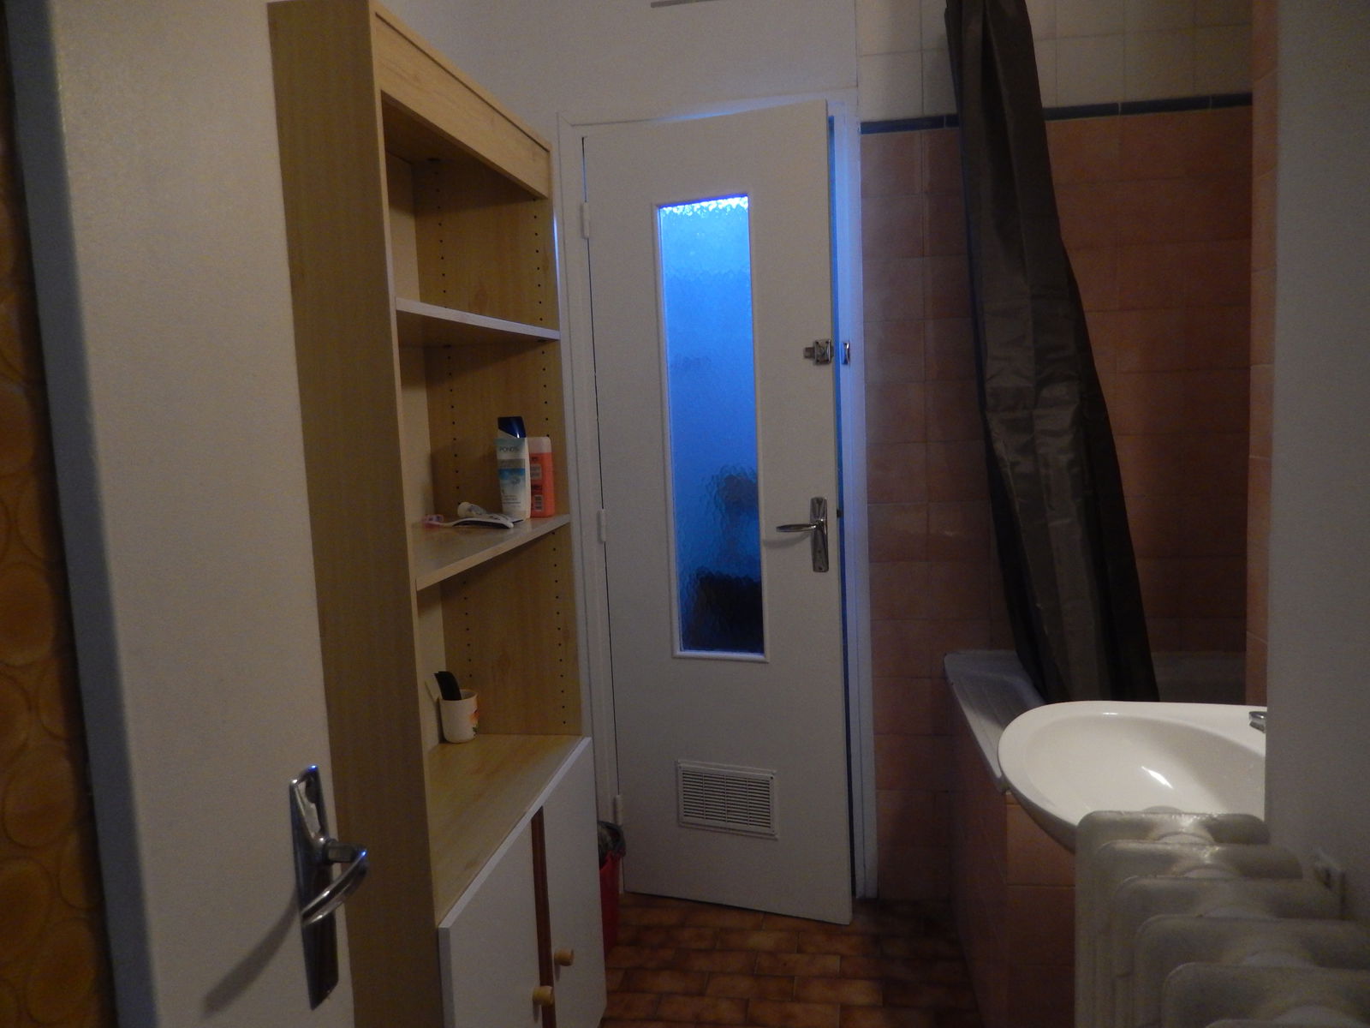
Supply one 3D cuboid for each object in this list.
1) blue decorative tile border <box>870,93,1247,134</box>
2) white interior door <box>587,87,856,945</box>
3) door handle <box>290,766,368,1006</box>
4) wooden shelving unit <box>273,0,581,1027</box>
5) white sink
[{"bbox_3d":[0.880,-0.961,2.379,0.900,0.027,0.012,-2,6,9],"label":"blue decorative tile border"},{"bbox_3d":[0.088,0.038,2.529,0.622,2.010,0.042,0,6,20],"label":"white interior door"},{"bbox_3d":[-0.283,0.300,0.749,0.055,0.187,0.110,-1,6,14],"label":"door handle"},{"bbox_3d":[-0.406,0.253,1.637,0.310,1.833,0.746,-1,6,9],"label":"wooden shelving unit"},{"bbox_3d":[0.654,0.416,1.277,0.475,0.185,0.590,-2,6,9],"label":"white sink"}]

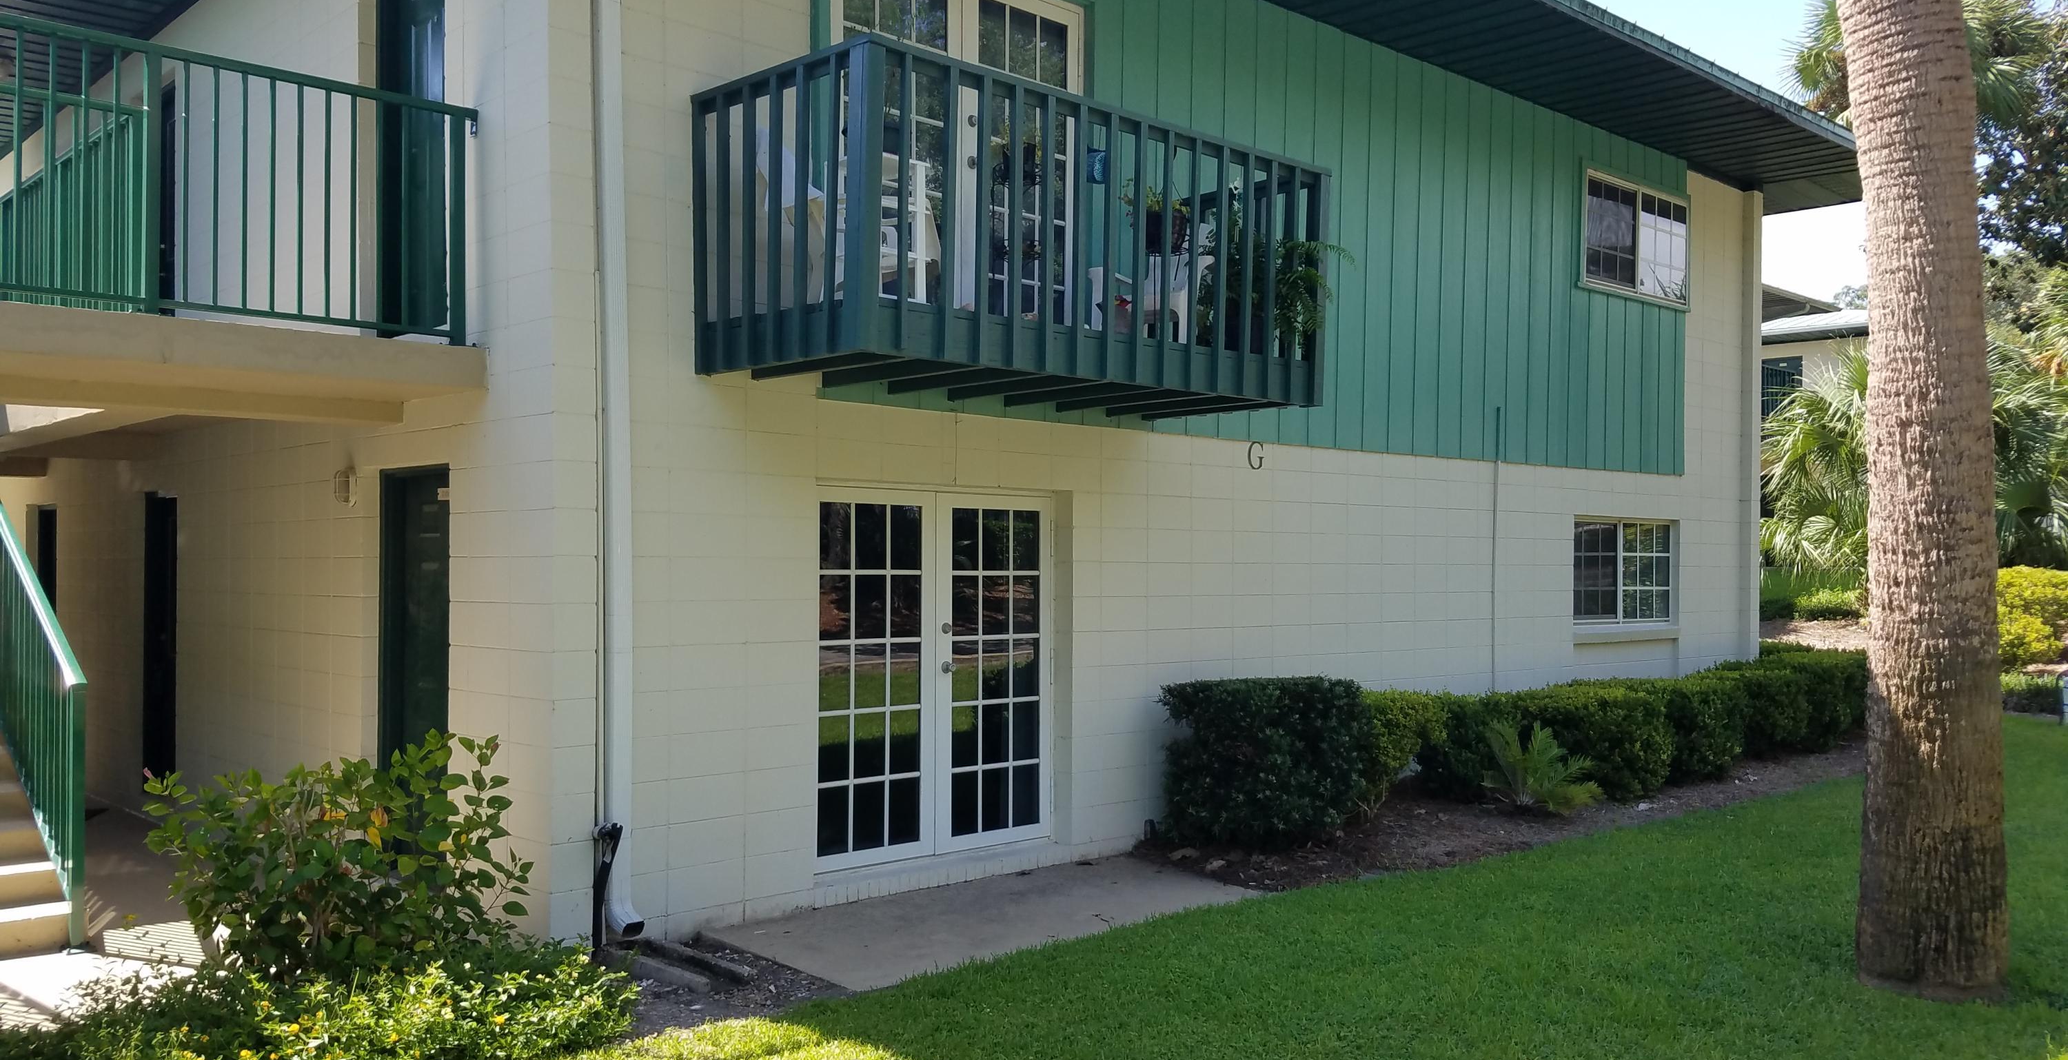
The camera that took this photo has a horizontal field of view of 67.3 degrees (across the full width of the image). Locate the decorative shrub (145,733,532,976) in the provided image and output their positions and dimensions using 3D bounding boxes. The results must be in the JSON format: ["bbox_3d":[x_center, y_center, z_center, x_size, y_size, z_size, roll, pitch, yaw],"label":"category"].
[{"bbox_3d":[-2.747,1.308,6.150,1.400,1.000,1.200,1,-2,-42],"label":"decorative shrub"}]

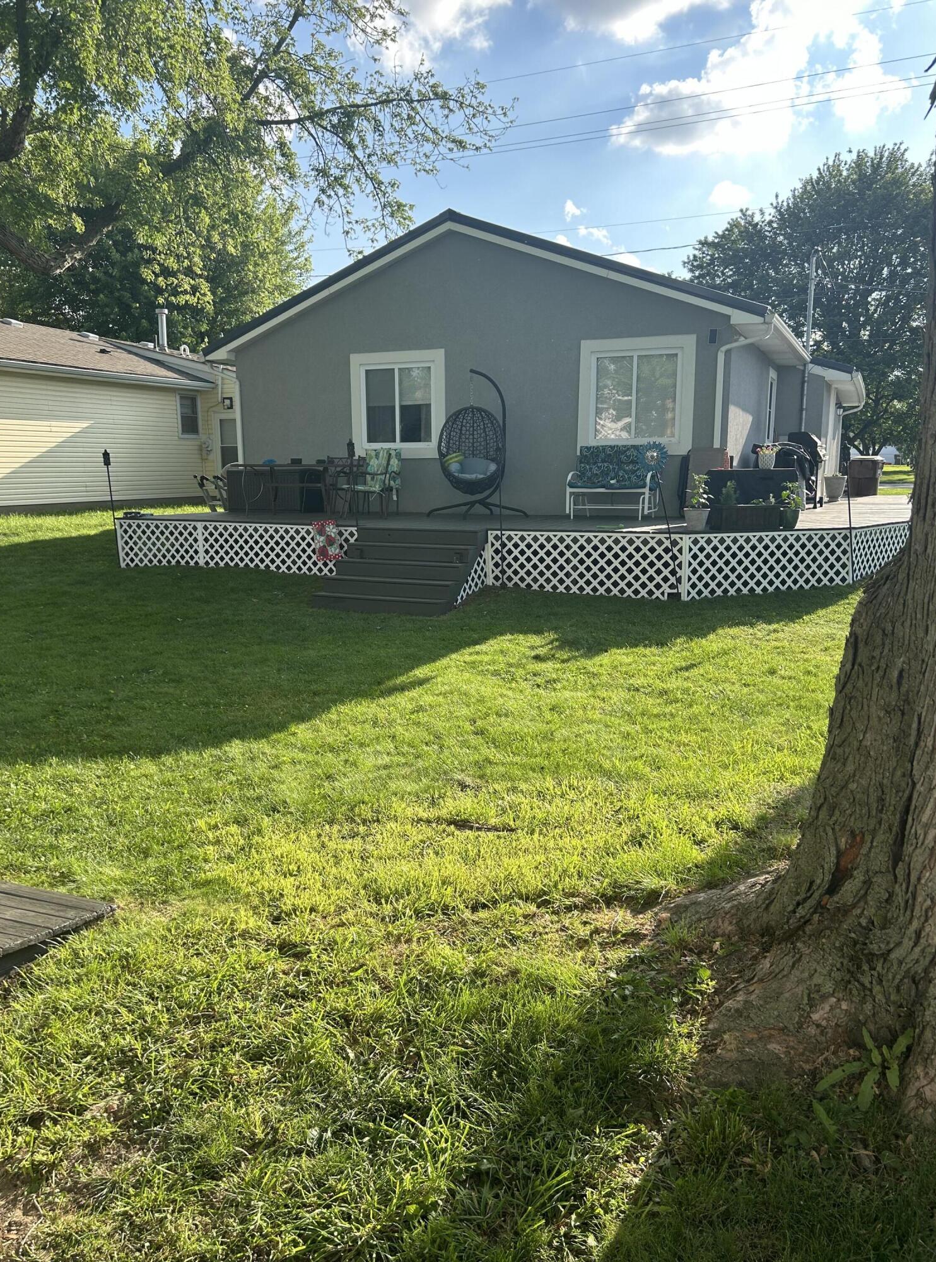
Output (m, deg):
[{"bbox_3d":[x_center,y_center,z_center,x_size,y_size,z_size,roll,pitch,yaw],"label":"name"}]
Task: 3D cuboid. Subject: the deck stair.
[{"bbox_3d":[-0.716,-0.653,10.032,1.600,0.780,1.080,4,11,21],"label":"deck stair"}]

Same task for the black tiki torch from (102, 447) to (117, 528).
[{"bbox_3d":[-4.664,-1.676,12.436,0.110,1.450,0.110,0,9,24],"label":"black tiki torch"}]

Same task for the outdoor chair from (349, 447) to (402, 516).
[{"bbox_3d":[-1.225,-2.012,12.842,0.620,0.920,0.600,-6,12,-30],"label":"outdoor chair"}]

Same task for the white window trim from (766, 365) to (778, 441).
[{"bbox_3d":[5.182,-3.796,16.087,0.090,1.300,1.217,4,11,23],"label":"white window trim"}]

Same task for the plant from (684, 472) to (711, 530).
[{"bbox_3d":[2.463,-1.378,10.114,0.290,0.610,0.290,4,11,23],"label":"plant"}]

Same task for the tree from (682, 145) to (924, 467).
[{"bbox_3d":[14.533,-11.279,35.128,12.000,12.603,11.500,4,11,21],"label":"tree"}]

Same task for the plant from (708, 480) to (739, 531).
[{"bbox_3d":[2.760,-1.351,10.182,0.320,0.540,0.300,4,11,23],"label":"plant"}]

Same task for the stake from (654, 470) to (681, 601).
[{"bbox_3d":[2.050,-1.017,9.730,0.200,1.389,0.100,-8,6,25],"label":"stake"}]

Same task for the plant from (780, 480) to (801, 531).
[{"bbox_3d":[3.540,-1.377,10.348,0.240,0.520,0.240,4,11,23],"label":"plant"}]

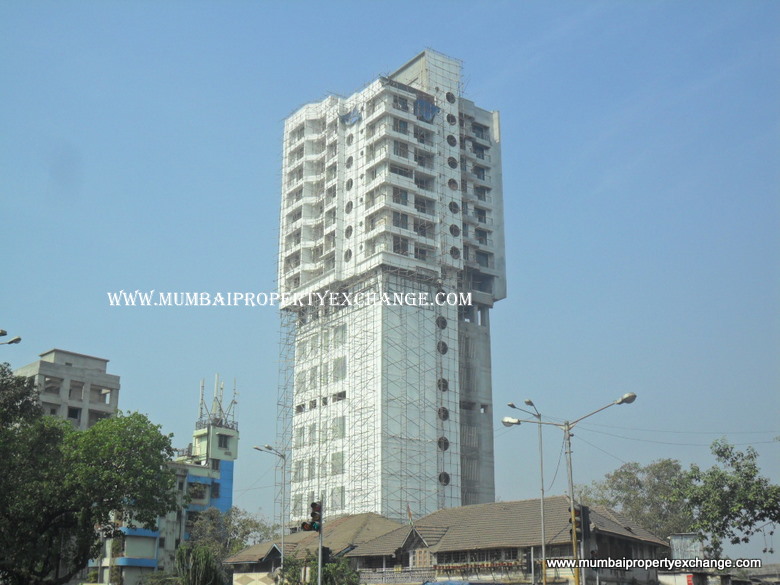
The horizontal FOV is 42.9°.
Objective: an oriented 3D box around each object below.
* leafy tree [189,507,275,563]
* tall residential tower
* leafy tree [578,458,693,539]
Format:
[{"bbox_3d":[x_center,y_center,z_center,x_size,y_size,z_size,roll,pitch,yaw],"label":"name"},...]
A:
[{"bbox_3d":[-12.510,21.060,77.220,6.890,8.630,6.680,0,-17,0],"label":"leafy tree"},{"bbox_3d":[0.530,5.100,129.900,20.300,69.200,24.600,11,-20,-33],"label":"tall residential tower"},{"bbox_3d":[21.410,20.650,83.640,10.270,13.220,9.970,0,-17,0],"label":"leafy tree"}]

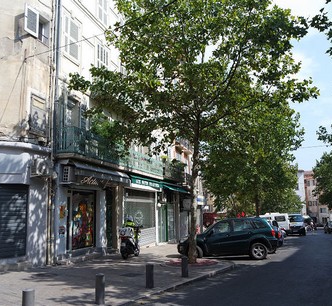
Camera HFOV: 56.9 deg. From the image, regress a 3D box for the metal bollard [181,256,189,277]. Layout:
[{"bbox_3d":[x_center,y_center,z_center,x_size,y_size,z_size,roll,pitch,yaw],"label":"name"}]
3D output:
[{"bbox_3d":[0.512,3.106,8.363,0.170,0.520,0.170,-6,-11,20],"label":"metal bollard"}]

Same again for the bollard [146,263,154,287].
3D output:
[{"bbox_3d":[-0.363,2.861,7.177,0.170,0.520,0.170,-6,-11,20],"label":"bollard"}]

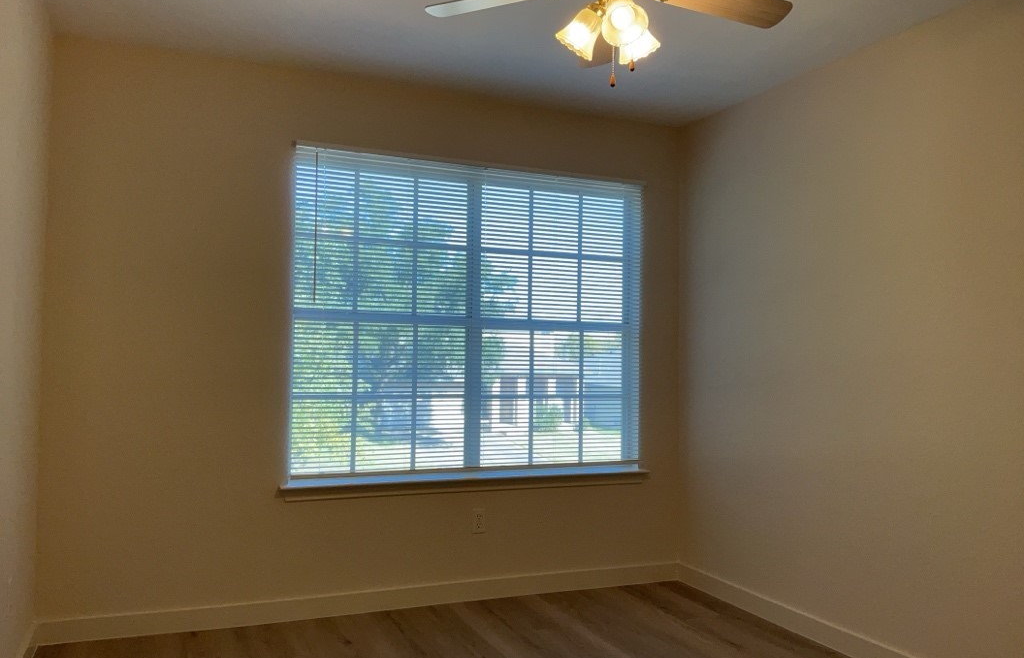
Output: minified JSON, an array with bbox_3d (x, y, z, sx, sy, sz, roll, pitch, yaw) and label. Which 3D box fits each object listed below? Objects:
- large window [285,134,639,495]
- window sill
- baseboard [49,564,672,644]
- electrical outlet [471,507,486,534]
[{"bbox_3d":[-0.152,-0.056,3.901,1.800,1.493,0.050,2,-3,-22],"label":"large window"},{"bbox_3d":[-0.168,0.759,3.895,1.873,0.067,0.100,2,-3,-22],"label":"window sill"},{"bbox_3d":[-0.491,1.253,3.718,3.010,0.090,0.016,2,-3,-22],"label":"baseboard"},{"bbox_3d":[-0.157,0.931,3.871,0.070,0.114,0.009,2,-3,-22],"label":"electrical outlet"}]

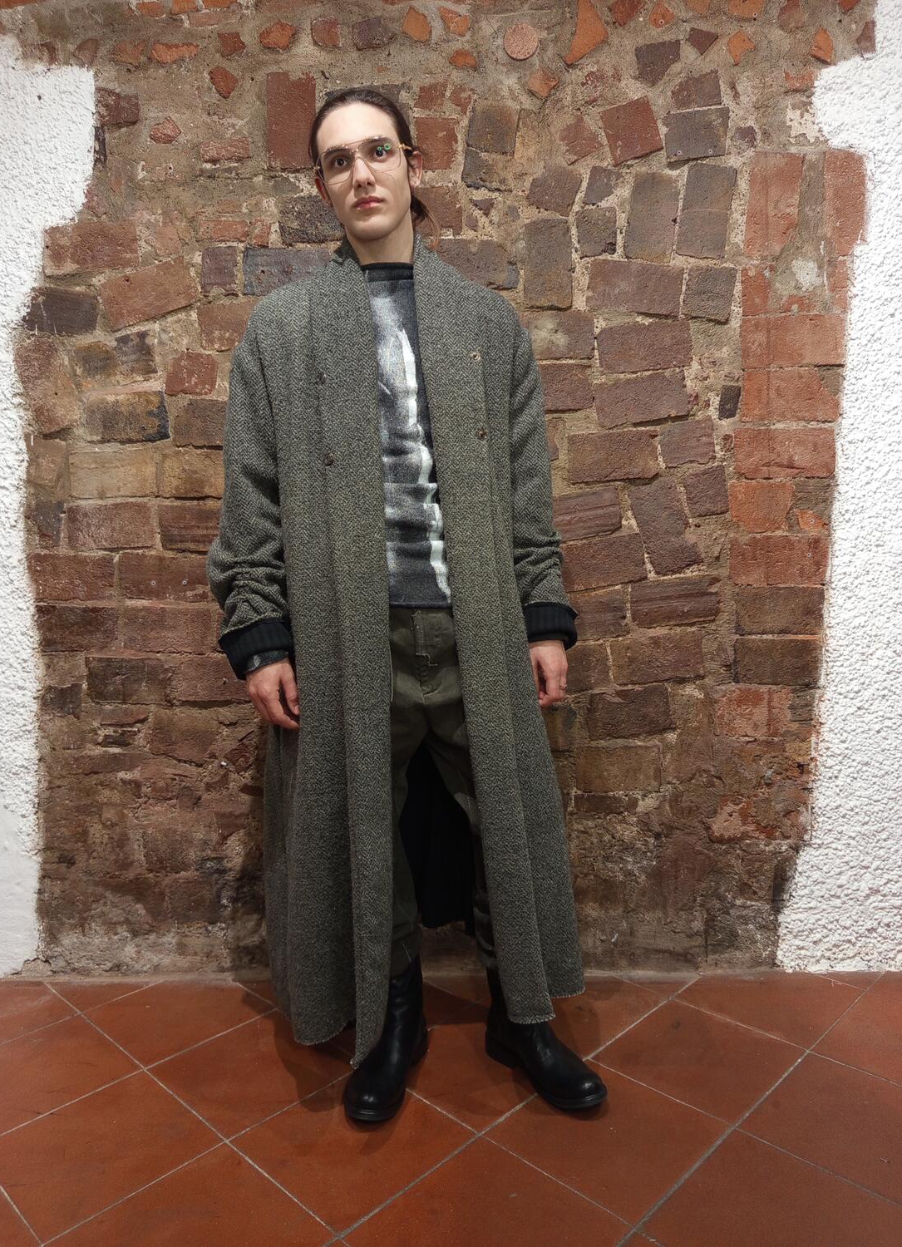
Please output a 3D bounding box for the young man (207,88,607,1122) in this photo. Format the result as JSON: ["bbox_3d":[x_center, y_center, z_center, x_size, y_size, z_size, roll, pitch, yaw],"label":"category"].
[{"bbox_3d":[-0.092,-0.036,1.598,0.690,1.776,0.380,-2,4,-8],"label":"young man"}]

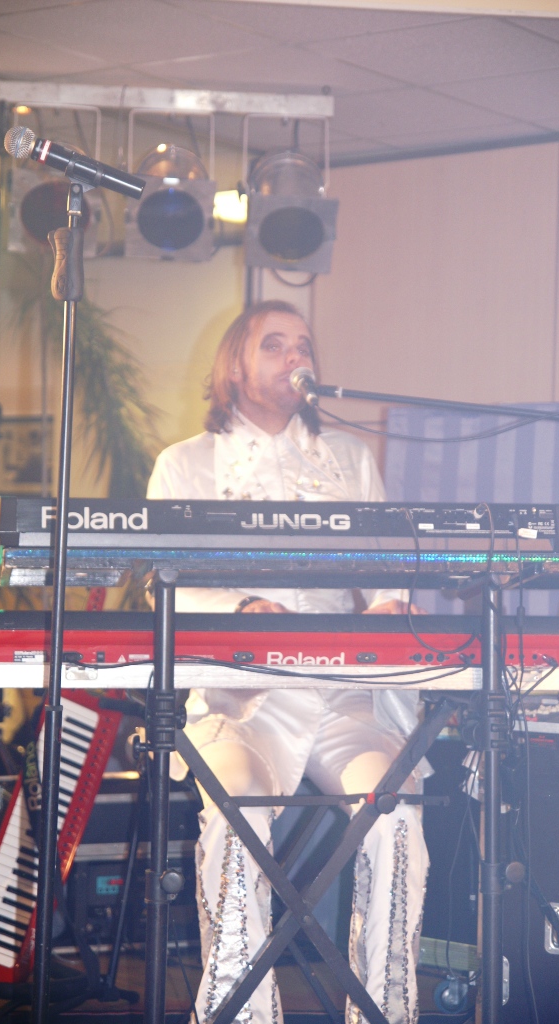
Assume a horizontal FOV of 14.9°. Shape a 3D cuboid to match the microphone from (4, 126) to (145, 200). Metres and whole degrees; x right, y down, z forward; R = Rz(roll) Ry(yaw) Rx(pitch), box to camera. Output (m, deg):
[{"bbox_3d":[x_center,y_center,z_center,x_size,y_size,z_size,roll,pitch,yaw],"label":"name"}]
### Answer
[{"bbox_3d":[-0.324,-0.546,3.360,0.237,0.052,0.052,21,0,5],"label":"microphone"}]

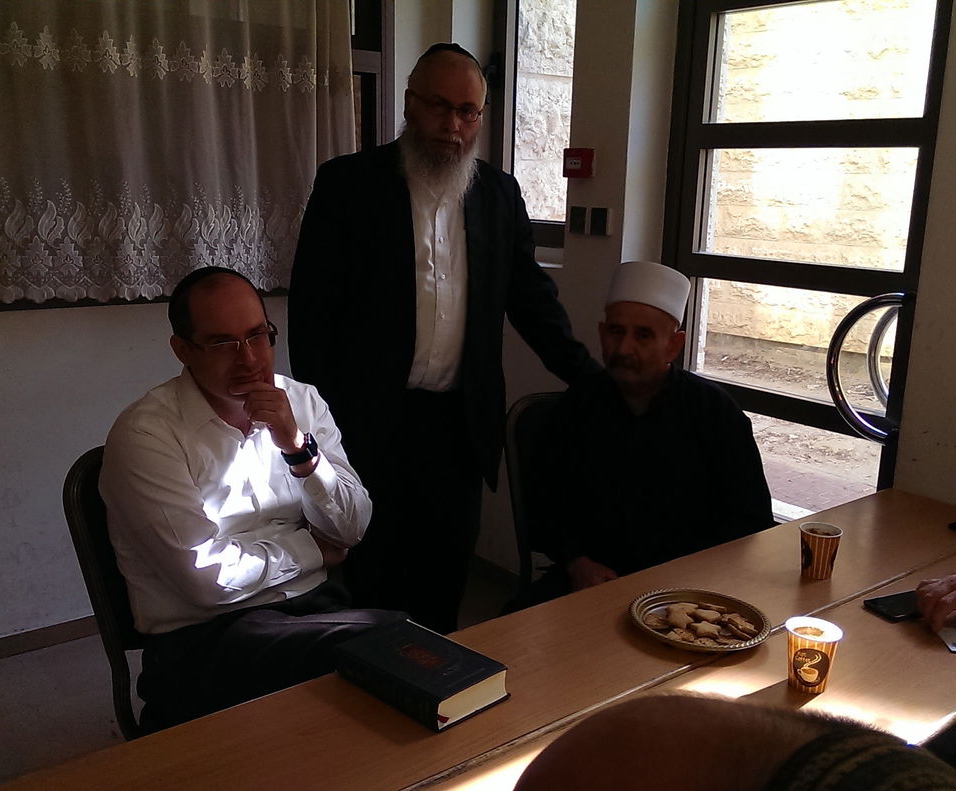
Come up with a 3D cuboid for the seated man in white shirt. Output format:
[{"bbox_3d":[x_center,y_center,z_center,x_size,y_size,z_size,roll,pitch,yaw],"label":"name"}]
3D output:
[{"bbox_3d":[-0.357,0.428,1.928,0.580,1.300,0.780,-8,16,-39],"label":"seated man in white shirt"}]

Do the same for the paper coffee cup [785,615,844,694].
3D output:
[{"bbox_3d":[0.494,0.390,1.547,0.083,0.091,0.083,2,12,0],"label":"paper coffee cup"}]

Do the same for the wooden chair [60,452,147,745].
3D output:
[{"bbox_3d":[-0.448,0.587,2.079,0.560,0.920,0.450,12,16,41],"label":"wooden chair"}]

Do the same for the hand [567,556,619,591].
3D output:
[{"bbox_3d":[0.238,0.383,2.243,0.140,0.080,0.095,10,15,35],"label":"hand"}]

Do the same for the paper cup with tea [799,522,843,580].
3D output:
[{"bbox_3d":[0.653,0.301,1.992,0.082,0.090,0.082,2,12,0],"label":"paper cup with tea"}]

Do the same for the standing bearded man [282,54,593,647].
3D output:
[{"bbox_3d":[-0.056,0.103,2.413,0.640,1.750,0.420,-3,13,-21],"label":"standing bearded man"}]

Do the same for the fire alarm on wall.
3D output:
[{"bbox_3d":[0.314,-0.721,3.229,0.048,0.092,0.092,-8,16,-39],"label":"fire alarm on wall"}]

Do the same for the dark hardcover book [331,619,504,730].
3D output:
[{"bbox_3d":[-0.082,0.403,1.519,0.137,0.045,0.220,-10,17,-44],"label":"dark hardcover book"}]

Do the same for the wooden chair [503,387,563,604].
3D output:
[{"bbox_3d":[0.381,0.494,2.634,0.450,0.920,0.560,-8,16,-39],"label":"wooden chair"}]

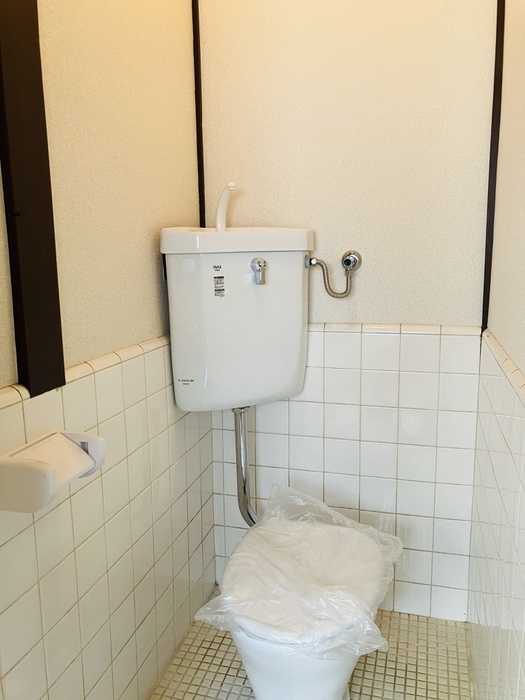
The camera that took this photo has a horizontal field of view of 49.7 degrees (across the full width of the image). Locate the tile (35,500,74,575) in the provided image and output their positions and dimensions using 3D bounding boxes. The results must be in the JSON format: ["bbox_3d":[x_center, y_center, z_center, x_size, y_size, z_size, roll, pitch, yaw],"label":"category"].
[{"bbox_3d":[-0.383,0.338,1.024,0.009,0.106,0.106,2,10,16],"label":"tile"}]

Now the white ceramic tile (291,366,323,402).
[{"bbox_3d":[0.134,0.105,1.700,0.106,0.106,0.008,2,10,16],"label":"white ceramic tile"}]

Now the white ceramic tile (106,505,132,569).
[{"bbox_3d":[-0.319,0.409,1.247,0.008,0.106,0.105,2,10,15],"label":"white ceramic tile"}]

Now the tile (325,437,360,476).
[{"bbox_3d":[0.239,0.318,1.693,0.105,0.105,0.009,2,10,16],"label":"tile"}]

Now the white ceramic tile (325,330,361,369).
[{"bbox_3d":[0.238,0.002,1.656,0.106,0.106,0.009,2,10,15],"label":"white ceramic tile"}]

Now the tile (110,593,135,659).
[{"bbox_3d":[-0.317,0.622,1.284,0.008,0.106,0.105,2,10,15],"label":"tile"}]

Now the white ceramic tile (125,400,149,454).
[{"bbox_3d":[-0.291,0.174,1.296,0.008,0.105,0.105,2,10,15],"label":"white ceramic tile"}]

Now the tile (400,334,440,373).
[{"bbox_3d":[0.446,0.010,1.594,0.106,0.106,0.008,2,10,16],"label":"tile"}]

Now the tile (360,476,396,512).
[{"bbox_3d":[0.341,0.426,1.679,0.105,0.105,0.008,2,10,15],"label":"tile"}]

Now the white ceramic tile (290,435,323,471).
[{"bbox_3d":[0.134,0.313,1.718,0.105,0.105,0.008,2,10,15],"label":"white ceramic tile"}]

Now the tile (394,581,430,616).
[{"bbox_3d":[0.455,0.752,1.723,0.106,0.099,0.008,2,10,16],"label":"tile"}]

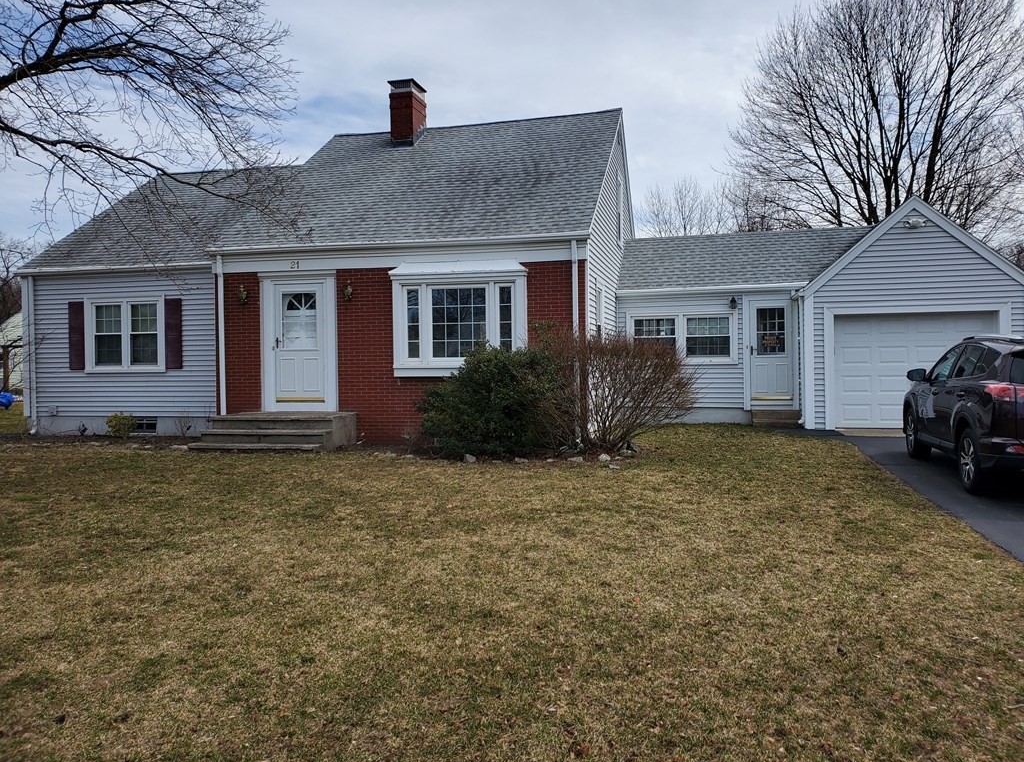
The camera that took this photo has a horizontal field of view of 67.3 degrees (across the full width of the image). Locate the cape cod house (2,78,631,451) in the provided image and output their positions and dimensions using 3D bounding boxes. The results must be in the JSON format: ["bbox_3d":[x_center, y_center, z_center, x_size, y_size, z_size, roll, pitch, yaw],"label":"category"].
[{"bbox_3d":[-3.500,-2.834,18.122,12.150,7.650,9.600,0,1,14],"label":"cape cod house"}]

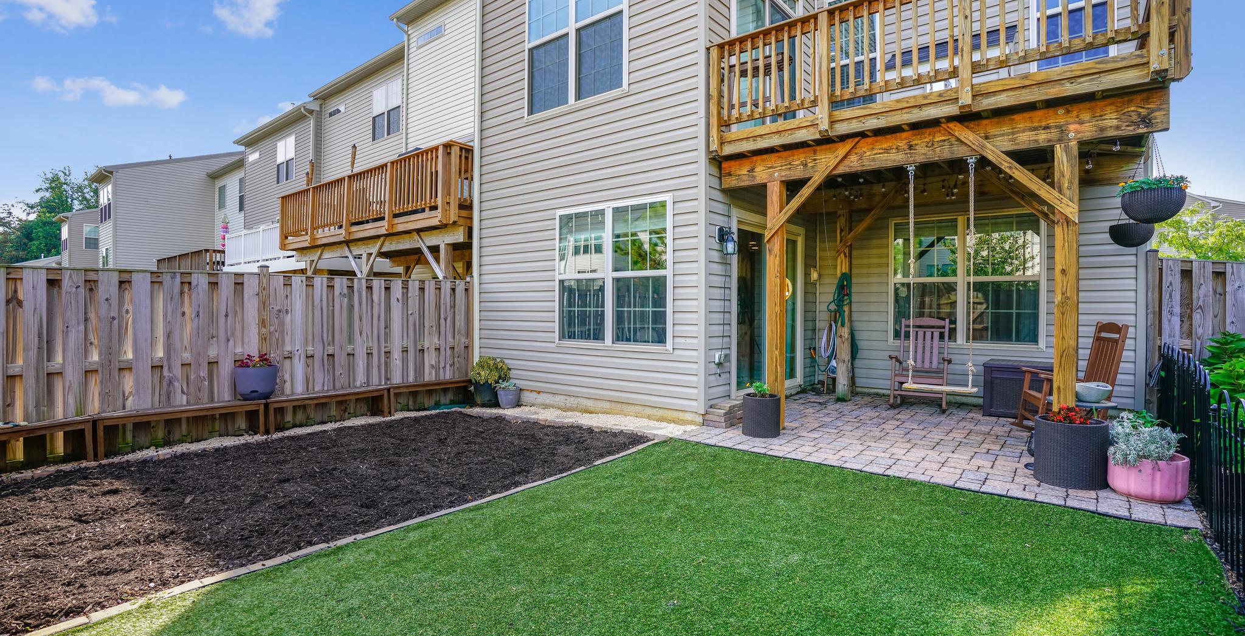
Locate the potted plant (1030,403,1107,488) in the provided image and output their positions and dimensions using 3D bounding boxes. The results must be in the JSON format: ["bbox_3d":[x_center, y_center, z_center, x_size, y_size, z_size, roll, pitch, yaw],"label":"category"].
[{"bbox_3d":[3.124,0.883,3.850,0.410,0.500,0.410,1,1,38],"label":"potted plant"}]

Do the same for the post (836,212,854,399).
[{"bbox_3d":[2.819,-0.168,6.993,0.140,2.420,0.140,1,1,38],"label":"post"}]

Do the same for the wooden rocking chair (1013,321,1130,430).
[{"bbox_3d":[4.156,0.558,5.163,0.800,1.050,0.640,0,1,20],"label":"wooden rocking chair"}]

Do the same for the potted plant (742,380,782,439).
[{"bbox_3d":[1.336,0.850,5.315,0.360,0.520,0.360,1,1,38],"label":"potted plant"}]

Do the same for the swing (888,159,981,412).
[{"bbox_3d":[2.681,-0.321,4.669,0.600,1.930,0.220,1,1,38],"label":"swing"}]

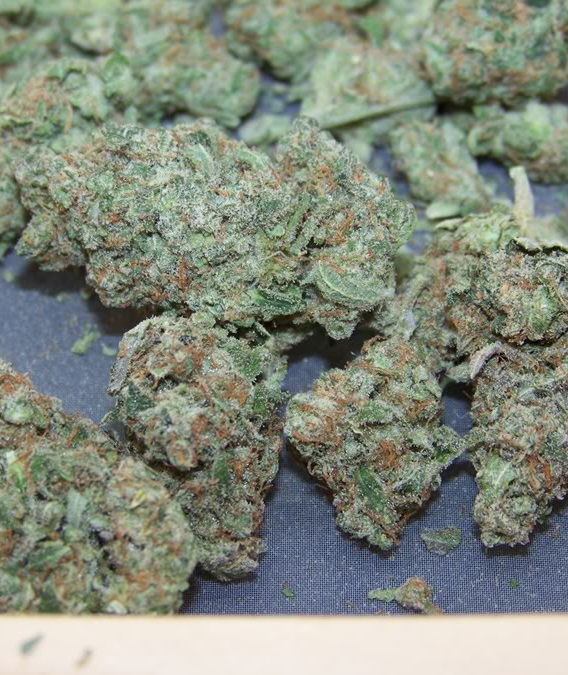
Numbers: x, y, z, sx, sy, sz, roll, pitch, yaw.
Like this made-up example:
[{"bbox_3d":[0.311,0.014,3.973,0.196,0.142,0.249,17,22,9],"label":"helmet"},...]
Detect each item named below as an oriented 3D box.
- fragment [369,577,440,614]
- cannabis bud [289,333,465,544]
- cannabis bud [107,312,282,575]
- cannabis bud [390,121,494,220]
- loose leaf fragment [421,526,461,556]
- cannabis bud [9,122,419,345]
[{"bbox_3d":[0.013,0.029,0.226,0.008,0.003,0.004,4,56,3],"label":"fragment"},{"bbox_3d":[0.010,0.012,0.228,0.019,0.017,0.025,0,56,0],"label":"cannabis bud"},{"bbox_3d":[-0.010,0.012,0.225,0.020,0.021,0.030,0,56,0],"label":"cannabis bud"},{"bbox_3d":[0.020,-0.021,0.256,0.009,0.009,0.015,-35,63,-21],"label":"cannabis bud"},{"bbox_3d":[0.018,0.023,0.231,0.005,0.001,0.003,0,56,0],"label":"loose leaf fragment"},{"bbox_3d":[-0.008,-0.013,0.237,0.047,0.023,0.022,10,57,7],"label":"cannabis bud"}]

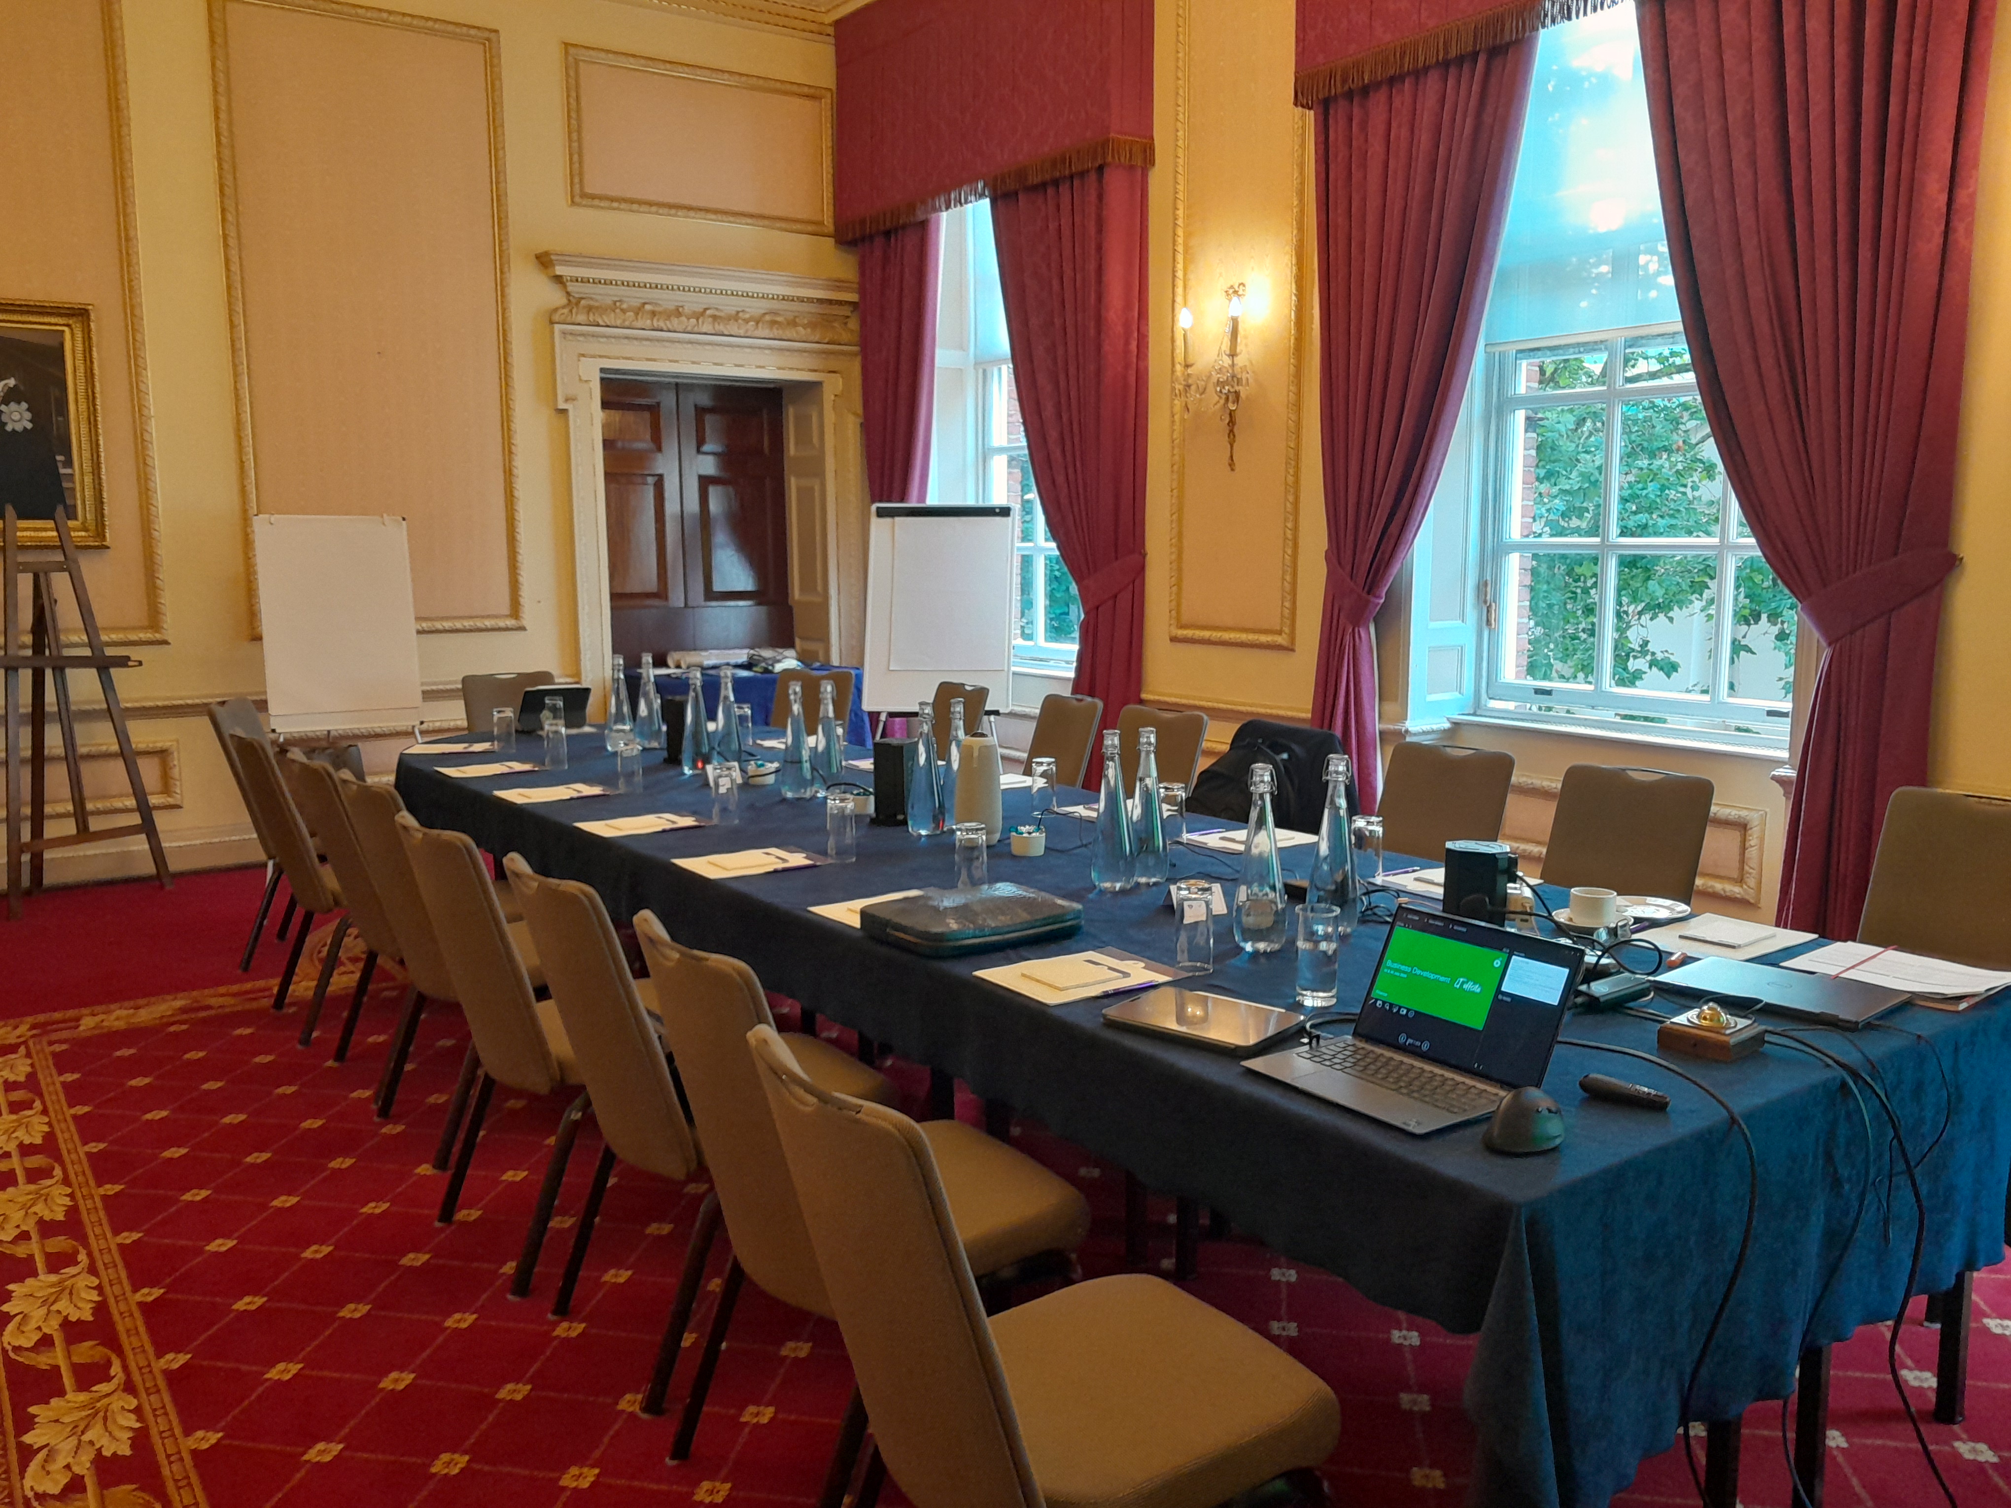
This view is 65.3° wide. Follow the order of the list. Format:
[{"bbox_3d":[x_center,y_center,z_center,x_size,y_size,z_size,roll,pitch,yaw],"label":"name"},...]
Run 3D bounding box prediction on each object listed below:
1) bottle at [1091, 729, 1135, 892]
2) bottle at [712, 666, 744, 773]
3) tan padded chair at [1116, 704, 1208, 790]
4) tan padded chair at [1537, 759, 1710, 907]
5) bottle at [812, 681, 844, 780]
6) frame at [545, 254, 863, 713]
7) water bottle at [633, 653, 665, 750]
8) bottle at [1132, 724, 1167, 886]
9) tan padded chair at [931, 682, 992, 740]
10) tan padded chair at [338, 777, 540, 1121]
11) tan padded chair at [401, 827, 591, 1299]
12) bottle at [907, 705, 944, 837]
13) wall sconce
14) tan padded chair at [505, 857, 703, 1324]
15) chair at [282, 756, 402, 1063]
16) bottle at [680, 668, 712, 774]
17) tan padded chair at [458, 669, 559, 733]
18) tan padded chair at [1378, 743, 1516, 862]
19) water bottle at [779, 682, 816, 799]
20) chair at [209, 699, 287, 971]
[{"bbox_3d":[0.224,0.116,3.239,0.086,0.326,0.086,0,8,0],"label":"bottle"},{"bbox_3d":[-0.910,-0.118,5.135,0.091,0.325,0.091,-6,9,-34],"label":"bottle"},{"bbox_3d":[0.299,0.342,5.144,0.615,0.937,0.460,-6,10,-36],"label":"tan padded chair"},{"bbox_3d":[1.298,0.533,3.714,0.615,0.937,0.460,-6,9,-35],"label":"tan padded chair"},{"bbox_3d":[-0.504,-0.049,4.449,0.086,0.326,0.086,0,8,0],"label":"bottle"},{"bbox_3d":[-1.486,-1.096,8.330,1.870,2.830,0.250,-6,10,-35],"label":"frame"},{"bbox_3d":[-1.309,-0.191,5.759,0.095,0.338,0.095,-6,9,-34],"label":"water bottle"},{"bbox_3d":[0.315,0.115,3.468,0.095,0.338,0.095,0,8,0],"label":"bottle"},{"bbox_3d":[-0.416,0.215,6.095,0.615,0.937,0.460,-5,9,-30],"label":"tan padded chair"},{"bbox_3d":[-1.286,0.502,3.967,0.600,0.905,0.465,-6,10,-37],"label":"tan padded chair"},{"bbox_3d":[-0.891,0.569,3.327,0.610,0.915,0.450,-6,10,-37],"label":"tan padded chair"},{"bbox_3d":[-0.198,0.039,3.942,0.091,0.325,0.091,0,8,0],"label":"bottle"},{"bbox_3d":[0.836,-1.486,6.195,0.210,0.720,0.390,-6,9,-34],"label":"wall sconce"},{"bbox_3d":[-0.537,0.626,2.907,0.610,0.915,0.450,-6,10,-36],"label":"tan padded chair"},{"bbox_3d":[-1.613,0.443,4.419,0.600,0.905,0.465,-6,10,-36],"label":"chair"},{"bbox_3d":[-0.957,-0.102,4.849,0.086,0.326,0.086,-6,10,-35],"label":"bottle"},{"bbox_3d":[-1.901,0.149,6.378,0.450,0.915,0.610,-6,10,-35],"label":"tan padded chair"},{"bbox_3d":[0.981,0.473,4.164,0.615,0.937,0.460,-6,10,-36],"label":"tan padded chair"},{"bbox_3d":[-0.616,-0.041,4.635,0.095,0.338,0.095,0,8,0],"label":"water bottle"},{"bbox_3d":[-2.480,0.276,5.691,0.600,0.905,0.465,-2,8,-10],"label":"chair"}]

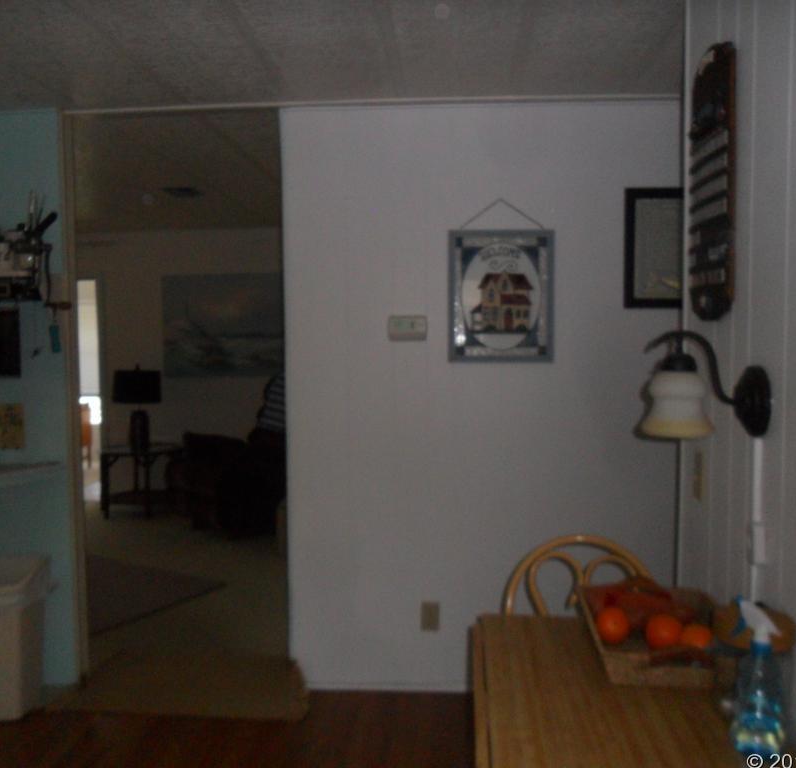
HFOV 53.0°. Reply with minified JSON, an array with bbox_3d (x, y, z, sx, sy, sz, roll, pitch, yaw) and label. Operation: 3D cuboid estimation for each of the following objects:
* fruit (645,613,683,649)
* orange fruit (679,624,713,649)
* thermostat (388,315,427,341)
[{"bbox_3d":[0.537,0.497,1.611,0.075,0.073,0.075,0,4,4],"label":"fruit"},{"bbox_3d":[0.602,0.515,1.616,0.070,0.070,0.070,0,4,4],"label":"orange fruit"},{"bbox_3d":[0.036,-0.214,3.061,0.149,0.097,0.033,0,4,4],"label":"thermostat"}]

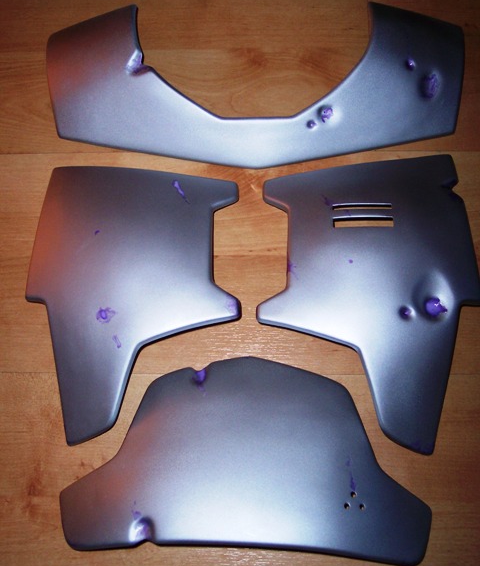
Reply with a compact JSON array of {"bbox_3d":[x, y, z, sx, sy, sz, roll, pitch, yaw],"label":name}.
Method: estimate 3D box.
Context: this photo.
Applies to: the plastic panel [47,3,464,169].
[{"bbox_3d":[0.012,-0.181,0.615,0.371,0.055,0.170,0,78,2],"label":"plastic panel"}]

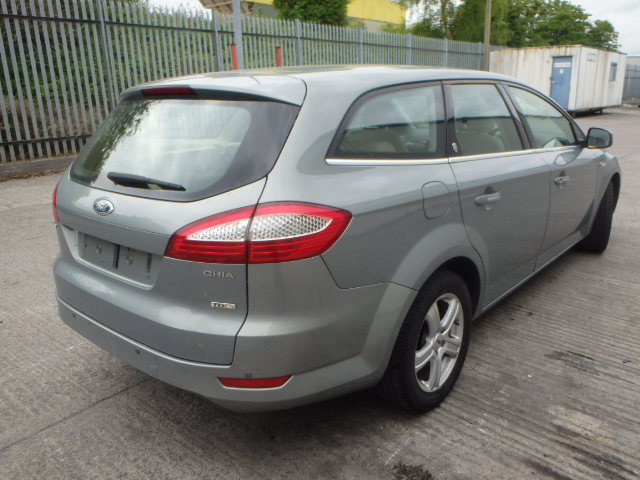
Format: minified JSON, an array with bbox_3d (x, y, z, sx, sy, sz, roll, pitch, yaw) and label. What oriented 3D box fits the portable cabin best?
[{"bbox_3d":[11.660,-7.647,24.891,3.550,2.500,8.600,10,20,38],"label":"portable cabin"}]

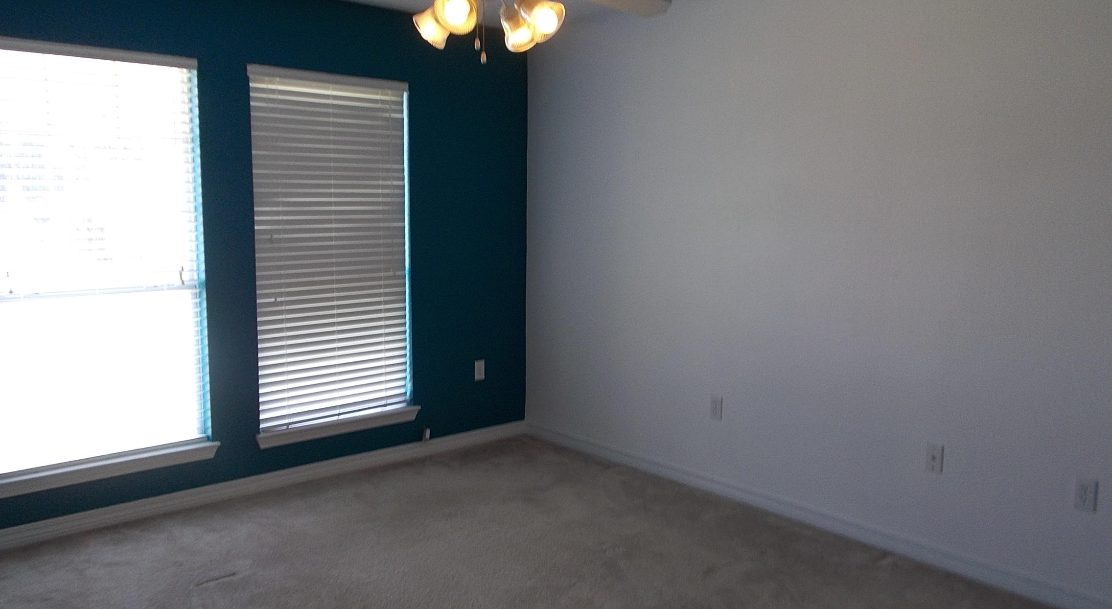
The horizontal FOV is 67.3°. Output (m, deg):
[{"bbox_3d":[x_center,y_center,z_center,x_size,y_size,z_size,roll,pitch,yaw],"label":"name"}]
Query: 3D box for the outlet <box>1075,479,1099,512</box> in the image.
[{"bbox_3d":[1.829,0.657,2.884,0.010,0.116,0.071,-5,9,-41],"label":"outlet"}]

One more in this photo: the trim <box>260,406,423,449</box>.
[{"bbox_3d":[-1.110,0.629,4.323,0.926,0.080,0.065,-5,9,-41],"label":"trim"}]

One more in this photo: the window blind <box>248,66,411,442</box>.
[{"bbox_3d":[-1.123,-0.270,4.228,0.853,1.736,0.065,-5,9,-41],"label":"window blind"}]

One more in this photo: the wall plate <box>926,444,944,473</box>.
[{"bbox_3d":[1.484,0.605,3.279,0.008,0.114,0.070,-5,9,-41],"label":"wall plate"}]

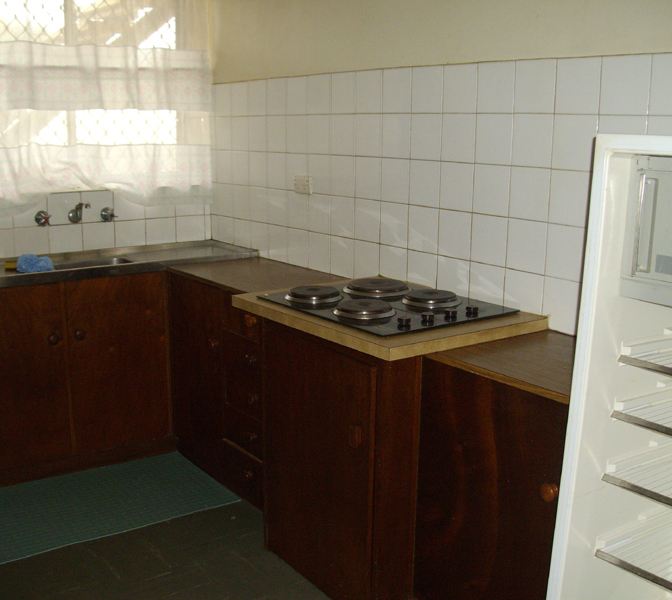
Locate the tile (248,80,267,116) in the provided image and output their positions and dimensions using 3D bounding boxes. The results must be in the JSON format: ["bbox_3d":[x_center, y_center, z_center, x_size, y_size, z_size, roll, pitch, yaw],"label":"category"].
[{"bbox_3d":[-0.320,-0.840,3.465,0.010,0.148,0.148,-8,14,-35],"label":"tile"}]

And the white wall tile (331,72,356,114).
[{"bbox_3d":[0.032,-0.760,3.084,0.010,0.151,0.150,-8,15,-36],"label":"white wall tile"}]

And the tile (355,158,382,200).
[{"bbox_3d":[0.116,-0.427,2.932,0.010,0.148,0.148,-8,14,-35],"label":"tile"}]

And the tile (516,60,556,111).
[{"bbox_3d":[0.573,-0.610,2.384,0.010,0.152,0.152,-8,14,-35],"label":"tile"}]

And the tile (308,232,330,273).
[{"bbox_3d":[-0.064,-0.190,3.328,0.010,0.151,0.150,-8,15,-36],"label":"tile"}]

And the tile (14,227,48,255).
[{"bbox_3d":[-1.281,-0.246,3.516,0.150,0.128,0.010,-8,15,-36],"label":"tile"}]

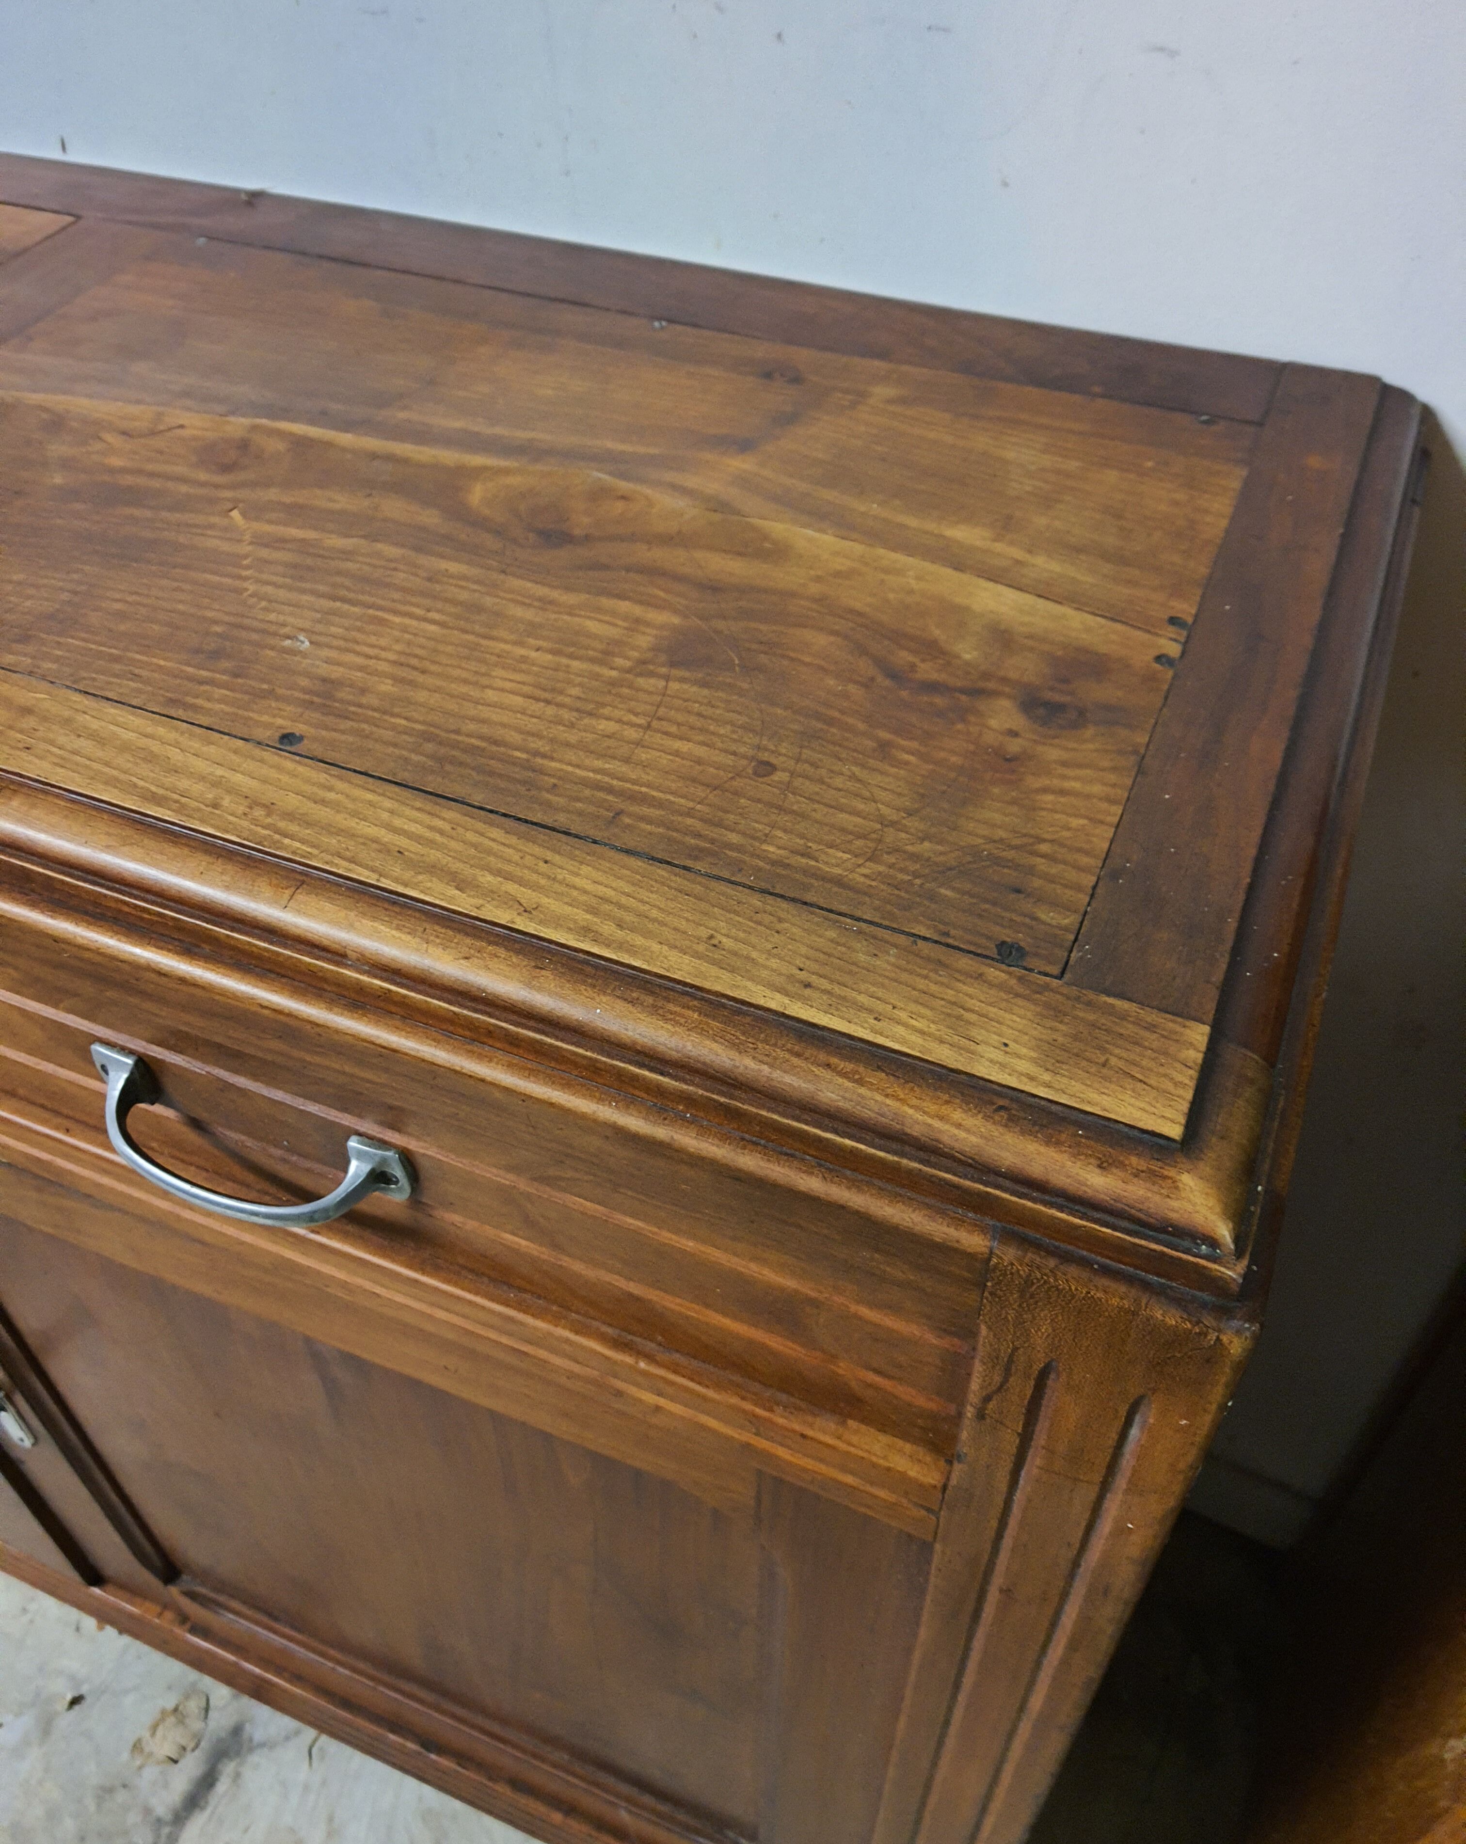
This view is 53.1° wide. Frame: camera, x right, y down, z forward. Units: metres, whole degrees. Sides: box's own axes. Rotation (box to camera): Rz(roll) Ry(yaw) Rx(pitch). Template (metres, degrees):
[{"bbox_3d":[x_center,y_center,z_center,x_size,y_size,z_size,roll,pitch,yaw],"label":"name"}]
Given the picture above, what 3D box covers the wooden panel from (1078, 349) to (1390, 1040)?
[{"bbox_3d":[0.202,-0.115,0.568,0.043,0.020,0.457,16,46,17],"label":"wooden panel"}]

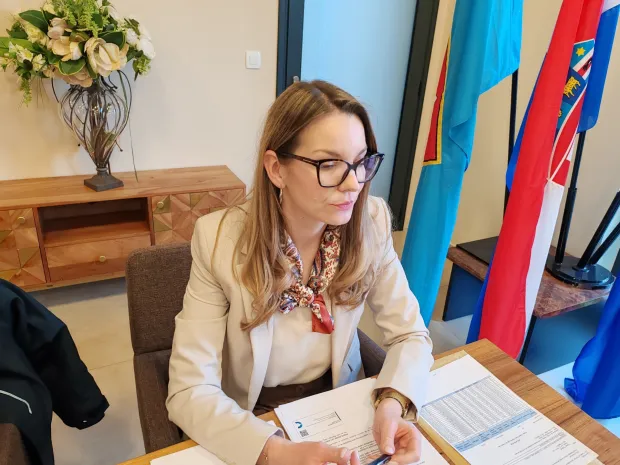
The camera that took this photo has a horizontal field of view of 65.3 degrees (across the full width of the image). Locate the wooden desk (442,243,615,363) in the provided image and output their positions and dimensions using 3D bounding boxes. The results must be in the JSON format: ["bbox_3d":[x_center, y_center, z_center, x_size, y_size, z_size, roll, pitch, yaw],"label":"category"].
[{"bbox_3d":[1.032,0.336,2.359,0.580,0.395,0.590,-9,28,-25],"label":"wooden desk"}]

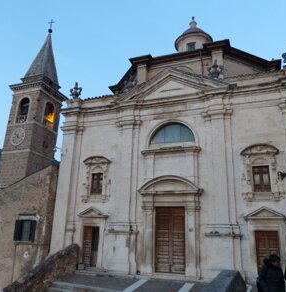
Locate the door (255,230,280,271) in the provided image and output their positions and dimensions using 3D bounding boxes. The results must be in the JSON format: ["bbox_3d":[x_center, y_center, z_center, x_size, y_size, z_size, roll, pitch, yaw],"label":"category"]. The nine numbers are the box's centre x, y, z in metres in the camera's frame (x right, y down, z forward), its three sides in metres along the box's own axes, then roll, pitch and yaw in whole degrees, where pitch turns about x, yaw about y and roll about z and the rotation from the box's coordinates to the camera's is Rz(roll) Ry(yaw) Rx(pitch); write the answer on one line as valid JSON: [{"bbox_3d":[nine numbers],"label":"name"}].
[{"bbox_3d":[6.019,5.249,13.428,1.031,2.213,0.160,-4,-18,19],"label":"door"}]

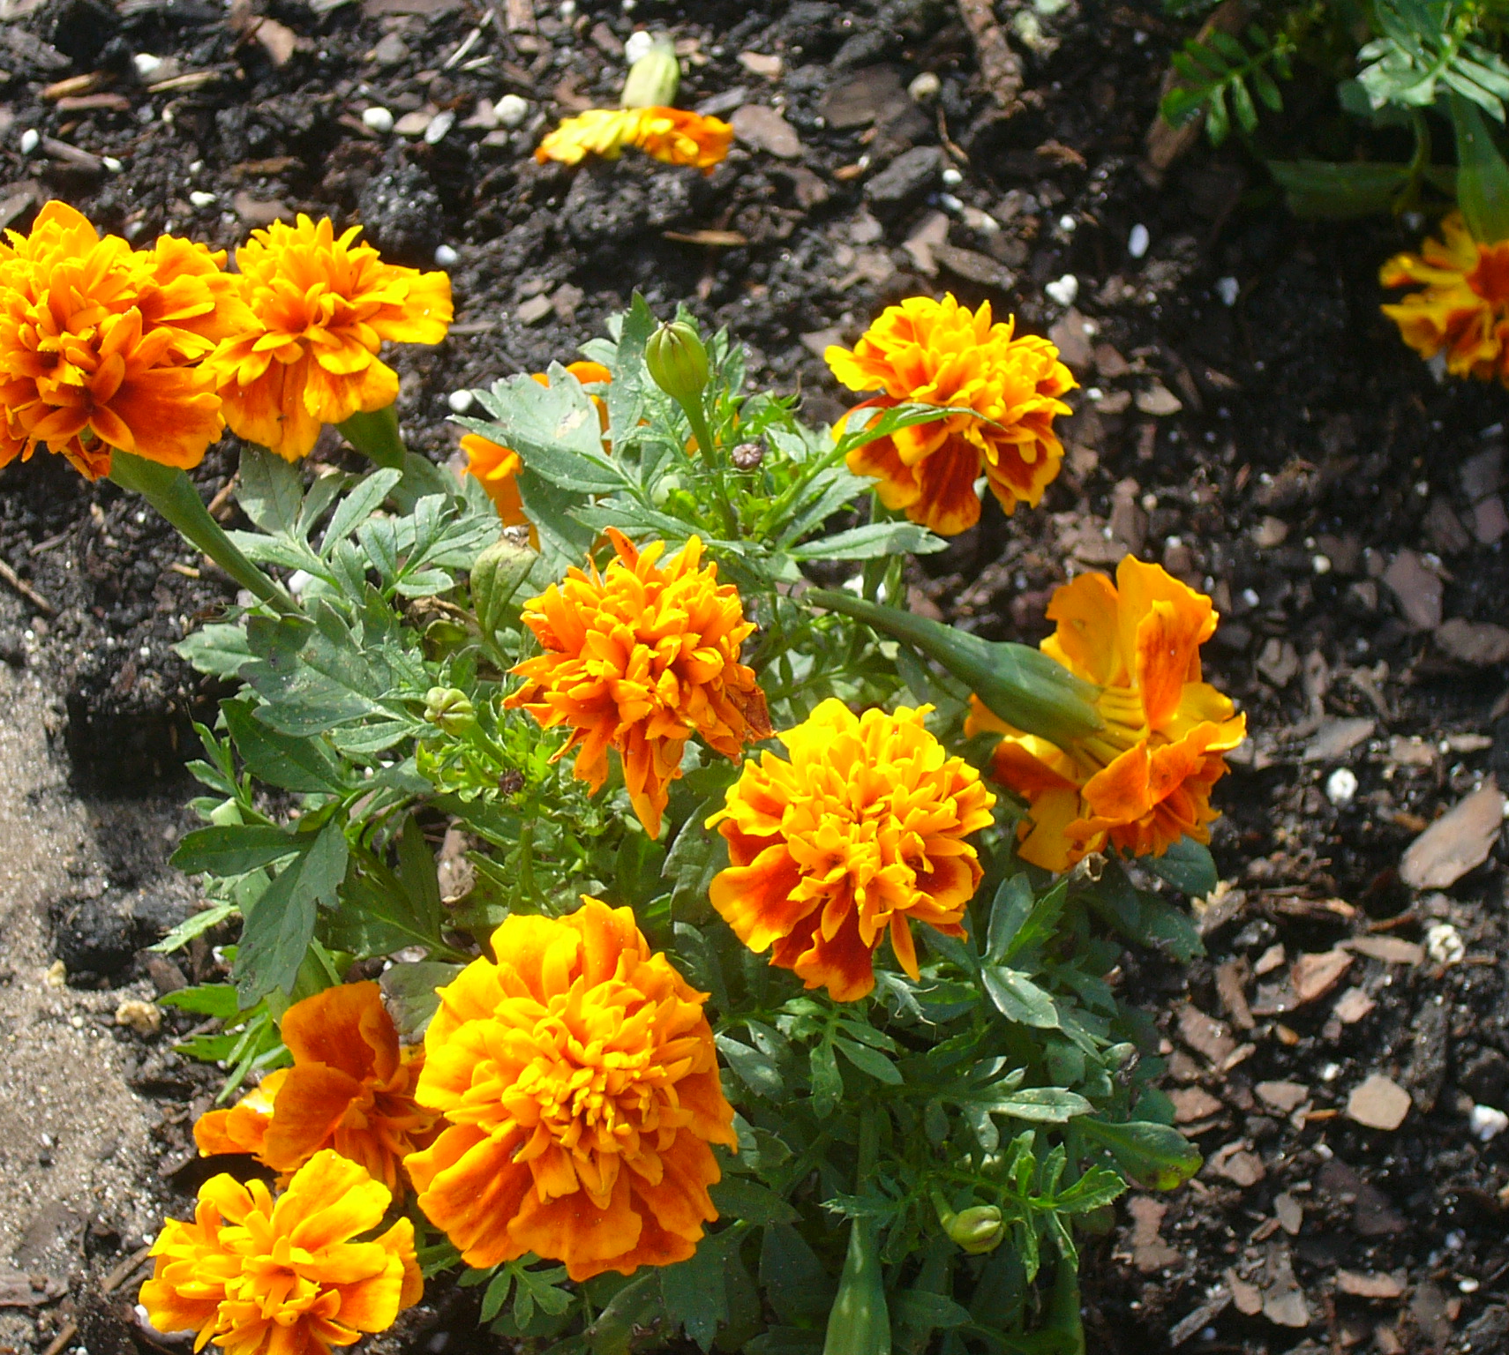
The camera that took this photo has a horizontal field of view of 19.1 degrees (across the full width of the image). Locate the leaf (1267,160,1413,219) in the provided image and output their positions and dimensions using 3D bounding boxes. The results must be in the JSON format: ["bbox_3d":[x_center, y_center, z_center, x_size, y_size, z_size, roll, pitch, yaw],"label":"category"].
[{"bbox_3d":[0.135,-0.113,1.035,0.034,0.004,0.015,0,45,0],"label":"leaf"}]

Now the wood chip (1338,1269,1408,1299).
[{"bbox_3d":[0.108,0.107,0.787,0.012,0.004,0.006,0,50,0],"label":"wood chip"}]

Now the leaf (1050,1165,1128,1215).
[{"bbox_3d":[0.059,0.092,0.795,0.015,0.005,0.006,-18,52,-14],"label":"leaf"}]

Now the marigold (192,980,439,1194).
[{"bbox_3d":[-0.078,0.074,0.810,0.035,0.046,0.046,-8,46,-8],"label":"marigold"}]

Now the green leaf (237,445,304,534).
[{"bbox_3d":[-0.090,-0.035,0.830,0.011,0.004,0.019,-21,62,-11],"label":"green leaf"}]

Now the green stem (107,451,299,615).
[{"bbox_3d":[-0.103,-0.026,0.845,0.008,0.047,0.008,-48,28,0],"label":"green stem"}]

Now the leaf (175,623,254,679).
[{"bbox_3d":[-0.100,-0.005,0.850,0.019,0.005,0.011,8,57,5],"label":"leaf"}]

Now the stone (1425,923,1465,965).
[{"bbox_3d":[0.137,0.053,0.893,0.008,0.007,0.008,0,45,0],"label":"stone"}]

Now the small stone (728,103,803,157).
[{"bbox_3d":[0.003,-0.127,1.042,0.018,0.006,0.013,28,51,25],"label":"small stone"}]

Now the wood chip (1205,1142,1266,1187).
[{"bbox_3d":[0.088,0.089,0.821,0.011,0.003,0.009,18,52,15],"label":"wood chip"}]

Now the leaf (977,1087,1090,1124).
[{"bbox_3d":[0.050,0.077,0.808,0.021,0.004,0.006,3,50,3],"label":"leaf"}]

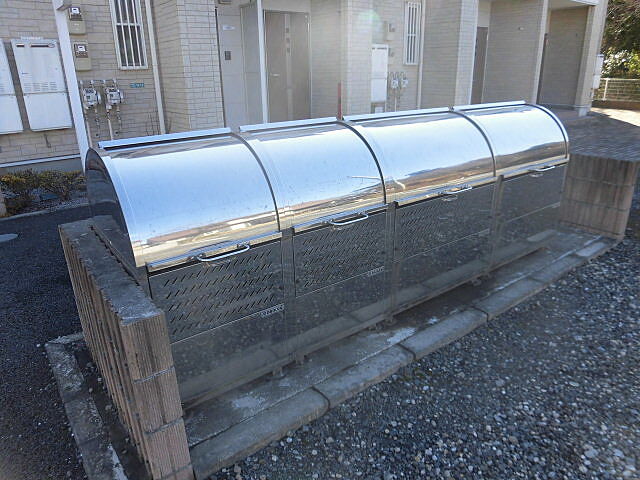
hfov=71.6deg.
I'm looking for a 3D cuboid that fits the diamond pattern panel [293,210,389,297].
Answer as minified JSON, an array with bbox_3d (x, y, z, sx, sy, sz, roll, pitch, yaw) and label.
[{"bbox_3d":[0.107,0.063,2.192,0.579,0.315,0.030,-16,24,-34],"label":"diamond pattern panel"}]

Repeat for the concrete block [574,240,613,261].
[{"bbox_3d":[2.177,0.096,3.503,0.543,0.102,0.122,-16,24,-34],"label":"concrete block"}]

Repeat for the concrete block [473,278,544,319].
[{"bbox_3d":[1.211,0.388,2.839,0.634,0.102,0.122,-16,24,-34],"label":"concrete block"}]

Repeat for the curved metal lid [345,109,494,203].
[{"bbox_3d":[0.603,-0.525,2.654,0.954,0.447,0.447,-16,24,-34],"label":"curved metal lid"}]

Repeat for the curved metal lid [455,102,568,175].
[{"bbox_3d":[1.363,-0.742,3.180,0.934,0.442,0.447,-16,24,-34],"label":"curved metal lid"}]

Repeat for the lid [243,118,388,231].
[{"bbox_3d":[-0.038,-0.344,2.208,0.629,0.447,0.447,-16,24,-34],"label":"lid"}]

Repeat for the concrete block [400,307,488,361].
[{"bbox_3d":[0.700,0.537,2.486,0.644,0.102,0.122,-16,24,-34],"label":"concrete block"}]

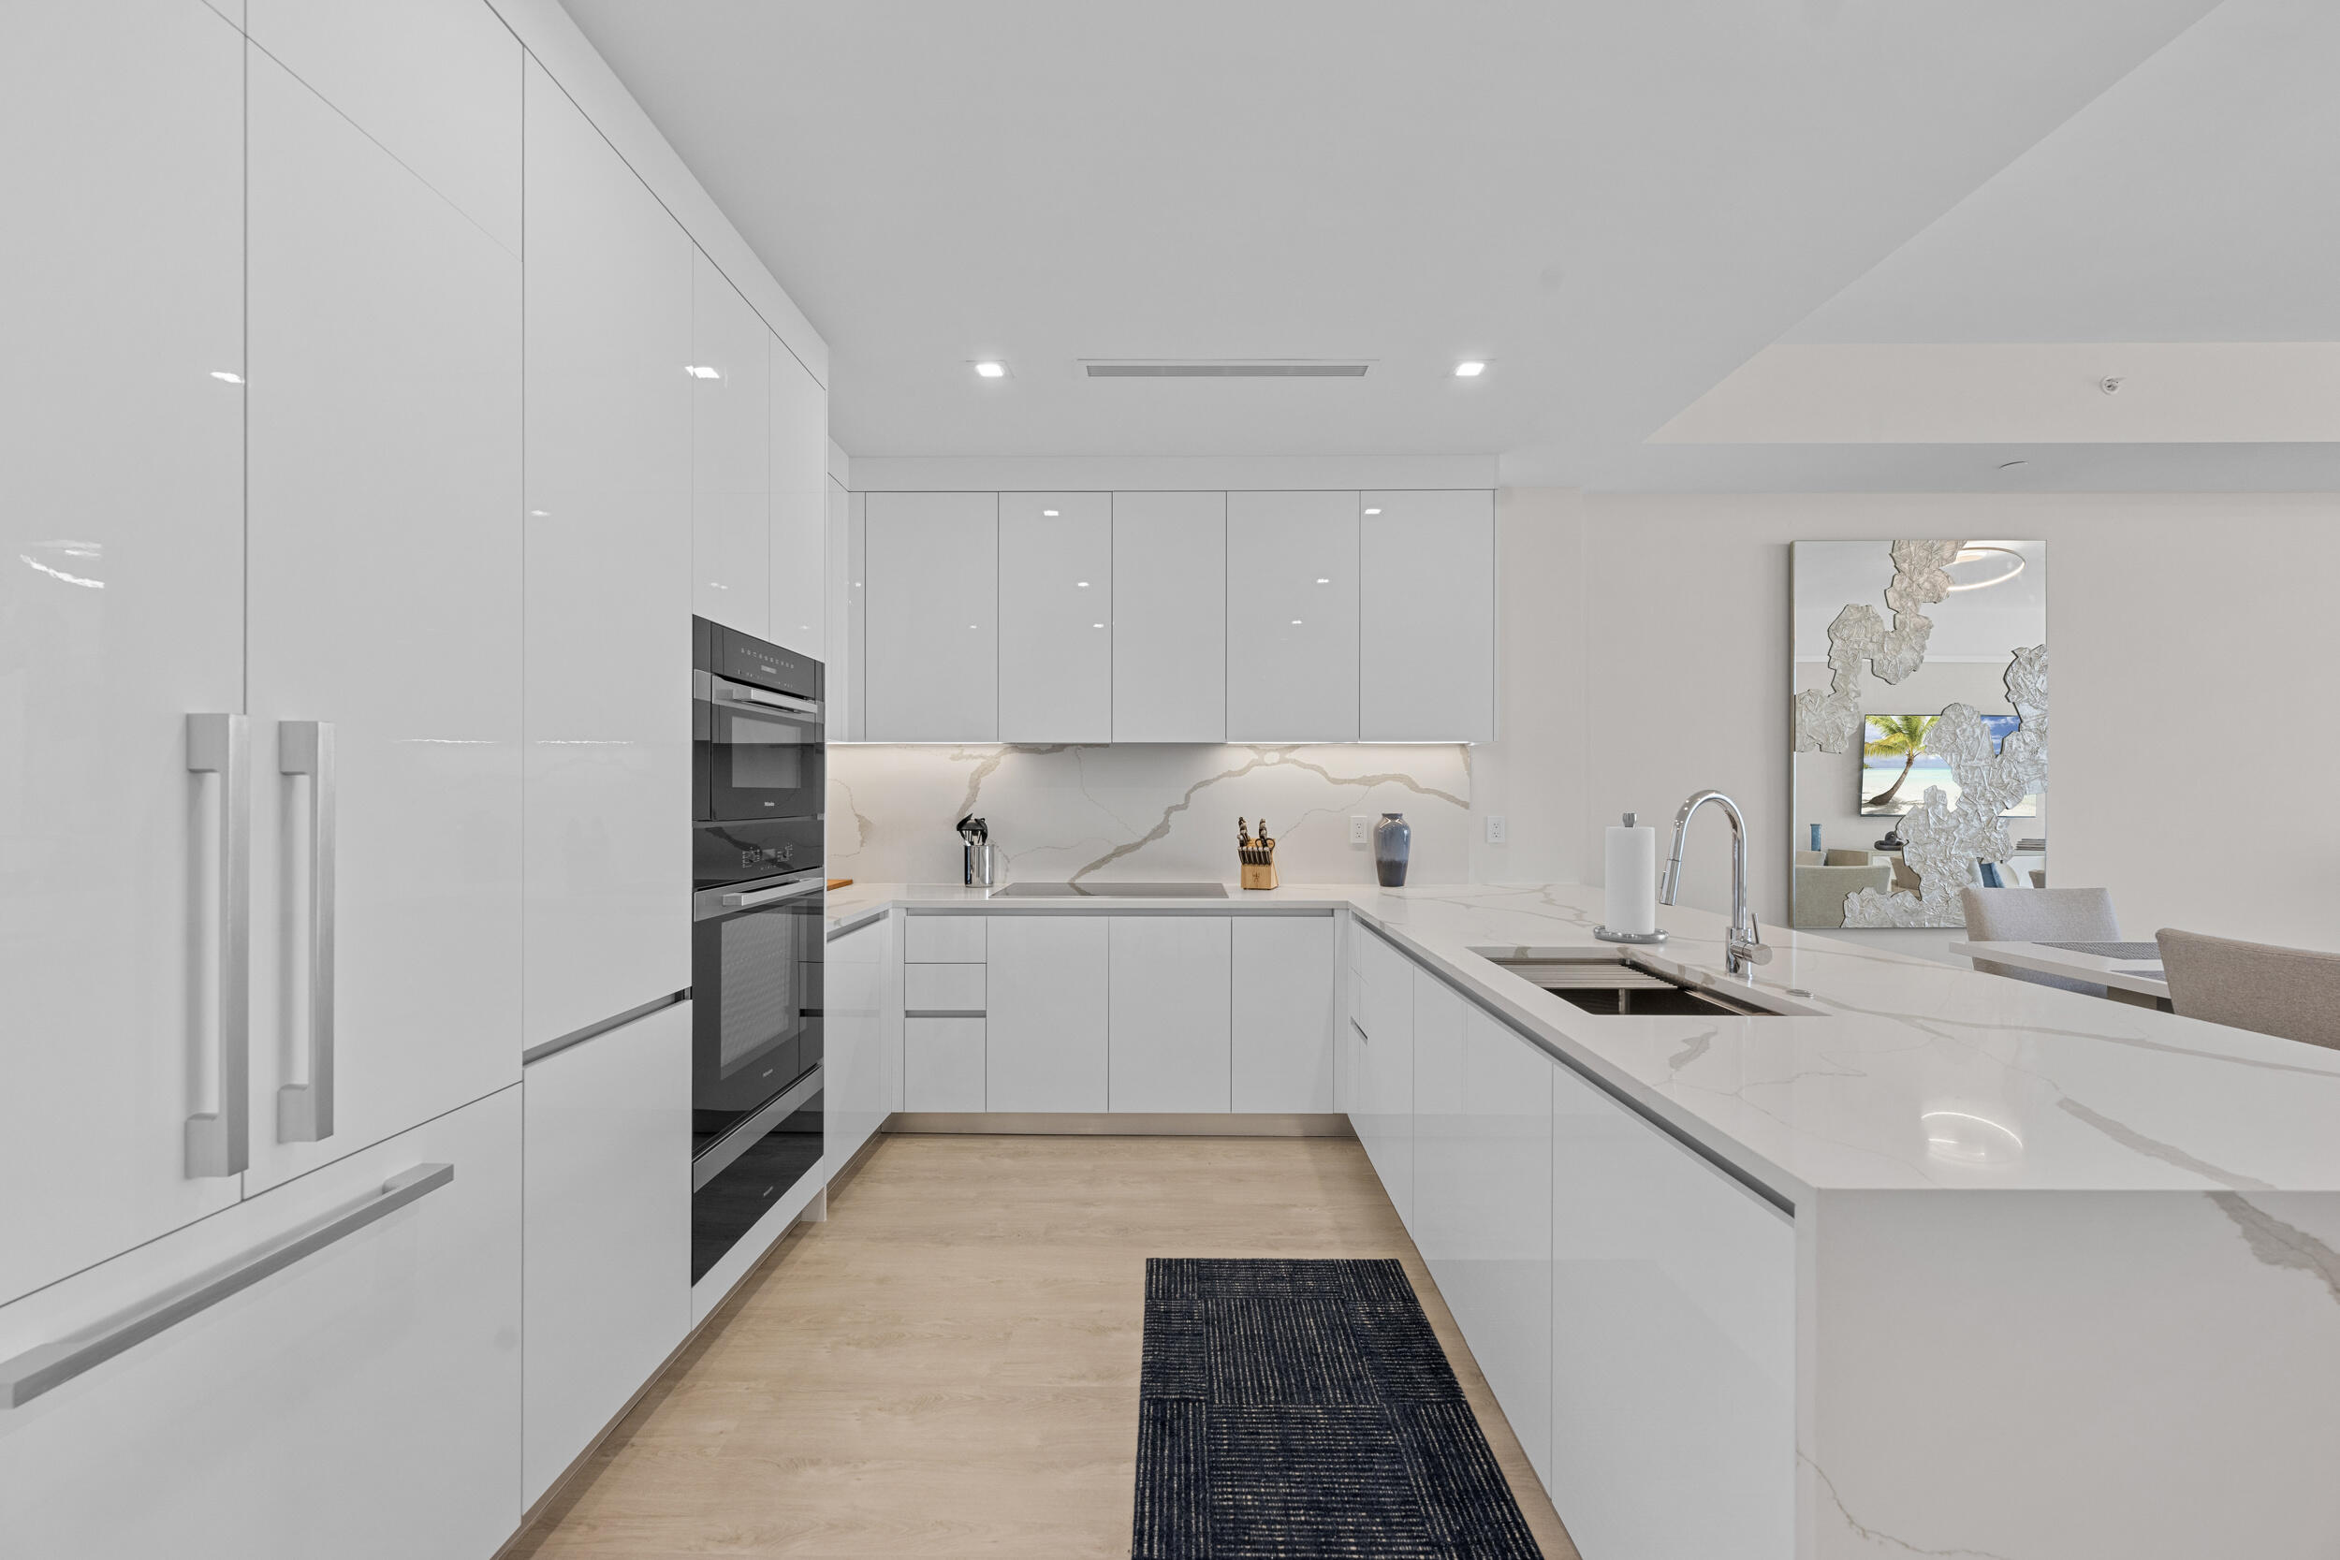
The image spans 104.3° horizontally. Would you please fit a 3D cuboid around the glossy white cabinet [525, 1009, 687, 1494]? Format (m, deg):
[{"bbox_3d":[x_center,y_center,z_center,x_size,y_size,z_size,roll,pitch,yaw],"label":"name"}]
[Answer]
[{"bbox_3d":[-1.377,0.852,1.798,0.600,0.768,0.530,0,-1,1],"label":"glossy white cabinet"}]

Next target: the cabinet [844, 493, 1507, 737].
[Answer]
[{"bbox_3d":[0.012,-0.676,3.990,2.720,1.065,0.340,0,-1,1],"label":"cabinet"}]

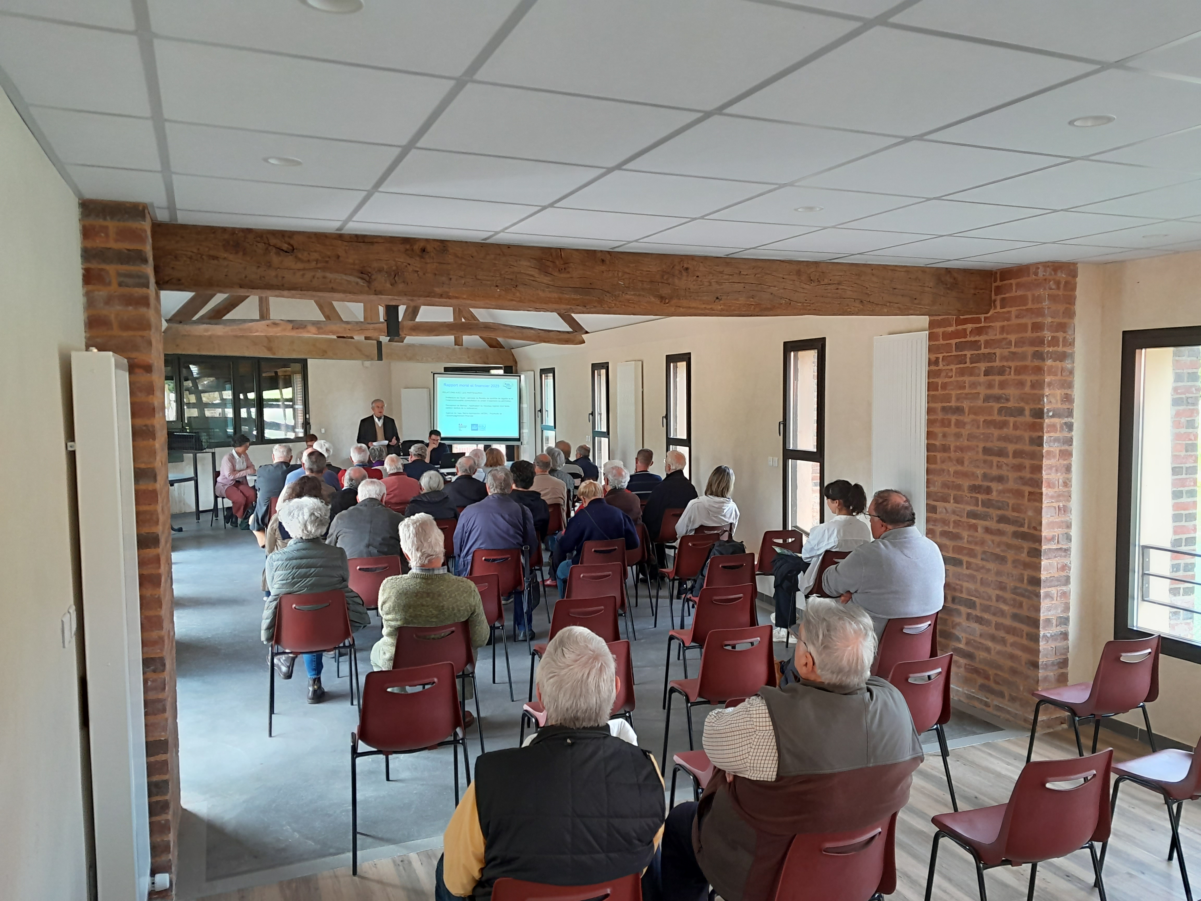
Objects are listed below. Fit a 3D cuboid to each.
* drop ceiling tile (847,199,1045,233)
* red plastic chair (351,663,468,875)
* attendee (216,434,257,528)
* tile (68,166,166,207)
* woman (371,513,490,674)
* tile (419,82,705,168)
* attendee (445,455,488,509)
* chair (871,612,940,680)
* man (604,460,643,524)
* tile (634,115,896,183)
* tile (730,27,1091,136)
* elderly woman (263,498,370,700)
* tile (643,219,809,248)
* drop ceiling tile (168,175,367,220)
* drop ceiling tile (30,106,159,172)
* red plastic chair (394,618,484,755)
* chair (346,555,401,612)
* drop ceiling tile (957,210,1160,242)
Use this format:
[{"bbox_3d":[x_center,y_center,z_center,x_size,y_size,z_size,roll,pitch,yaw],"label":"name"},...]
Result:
[{"bbox_3d":[1.345,-0.924,3.585,0.605,0.020,0.590,-2,4,-23],"label":"drop ceiling tile"},{"bbox_3d":[-0.792,1.230,3.727,0.475,0.770,0.490,-2,4,-18],"label":"red plastic chair"},{"bbox_3d":[-4.920,0.477,12.200,0.660,1.290,0.470,3,5,41],"label":"attendee"},{"bbox_3d":[-1.553,-0.858,2.940,0.255,0.020,0.565,-2,4,-23],"label":"tile"},{"bbox_3d":[-0.919,0.925,4.624,0.570,1.290,0.800,-2,4,-21],"label":"woman"},{"bbox_3d":[-0.120,-0.814,2.284,0.595,0.020,0.595,-2,4,-23],"label":"tile"},{"bbox_3d":[-1.360,0.660,8.950,0.520,1.260,0.800,-1,4,-15],"label":"attendee"},{"bbox_3d":[1.405,1.147,4.463,0.460,0.770,0.480,-2,4,-22],"label":"chair"},{"bbox_3d":[0.086,0.712,7.644,0.520,1.270,0.750,-2,4,-23],"label":"man"},{"bbox_3d":[0.441,-0.849,2.555,0.591,0.020,0.558,-2,4,-23],"label":"tile"},{"bbox_3d":[0.665,-0.813,2.013,0.595,0.020,0.585,-2,4,-23],"label":"tile"},{"bbox_3d":[-1.703,0.891,5.332,0.580,1.260,0.840,-2,4,-18],"label":"elderly woman"},{"bbox_3d":[0.548,-0.935,3.872,0.605,0.020,0.590,-2,4,-23],"label":"tile"},{"bbox_3d":[-1.138,-0.867,3.100,0.595,0.020,0.585,-2,4,-23],"label":"drop ceiling tile"},{"bbox_3d":[-1.325,-0.827,2.413,0.255,0.020,0.565,-2,4,-23],"label":"drop ceiling tile"},{"bbox_3d":[-0.880,1.191,4.620,0.470,0.790,0.520,-2,4,-21],"label":"red plastic chair"},{"bbox_3d":[-1.554,1.070,6.133,0.460,0.770,0.480,-2,4,-22],"label":"chair"},{"bbox_3d":[1.913,-0.944,3.830,0.605,0.020,0.590,-2,4,-23],"label":"drop ceiling tile"}]

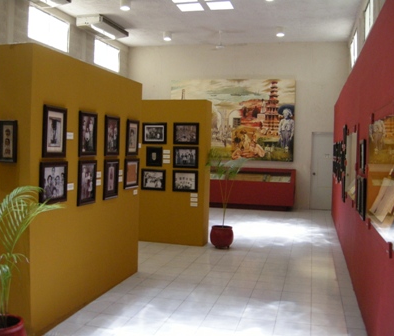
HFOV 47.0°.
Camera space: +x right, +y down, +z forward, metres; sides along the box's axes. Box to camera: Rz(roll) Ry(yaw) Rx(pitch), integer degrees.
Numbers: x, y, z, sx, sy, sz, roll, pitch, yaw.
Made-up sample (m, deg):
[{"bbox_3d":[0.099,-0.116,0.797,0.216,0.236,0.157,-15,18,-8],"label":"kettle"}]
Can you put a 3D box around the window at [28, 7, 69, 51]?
[{"bbox_3d":[-3.151,-2.916,9.587,0.100,0.636,1.524,2,3,14],"label":"window"}]

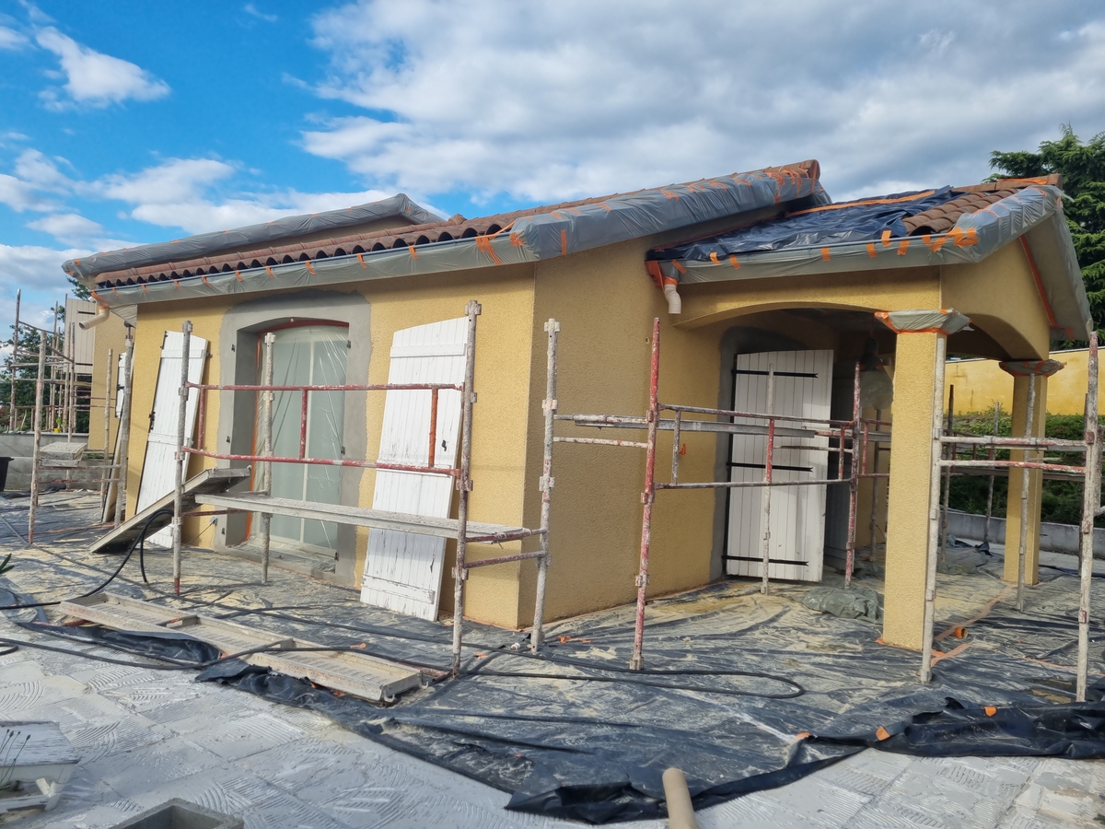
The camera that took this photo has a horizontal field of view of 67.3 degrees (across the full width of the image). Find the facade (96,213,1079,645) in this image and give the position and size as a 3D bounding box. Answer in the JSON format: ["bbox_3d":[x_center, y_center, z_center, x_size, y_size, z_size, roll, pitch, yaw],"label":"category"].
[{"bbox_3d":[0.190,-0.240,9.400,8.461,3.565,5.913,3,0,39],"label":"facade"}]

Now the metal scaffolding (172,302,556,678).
[{"bbox_3d":[-1.434,0.393,5.851,2.911,2.134,0.820,3,0,36],"label":"metal scaffolding"}]

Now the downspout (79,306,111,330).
[{"bbox_3d":[-5.235,-1.103,9.502,0.110,0.260,0.300,3,0,39],"label":"downspout"}]

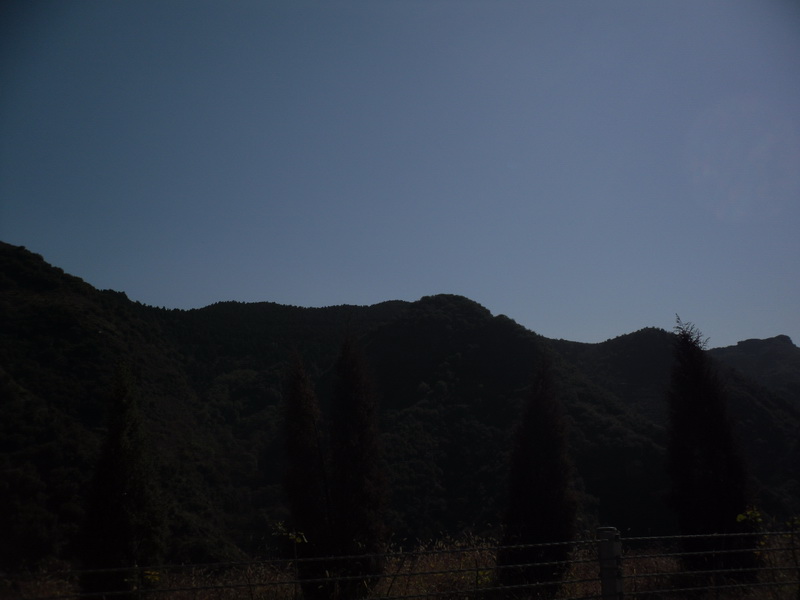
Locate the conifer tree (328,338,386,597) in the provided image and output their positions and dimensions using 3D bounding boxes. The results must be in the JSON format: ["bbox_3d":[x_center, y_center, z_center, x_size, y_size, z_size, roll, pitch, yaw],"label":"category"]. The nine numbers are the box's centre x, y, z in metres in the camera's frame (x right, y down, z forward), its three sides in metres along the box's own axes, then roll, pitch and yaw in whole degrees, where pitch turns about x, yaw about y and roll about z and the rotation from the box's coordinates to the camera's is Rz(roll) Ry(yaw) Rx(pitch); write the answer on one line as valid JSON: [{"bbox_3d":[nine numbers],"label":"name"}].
[{"bbox_3d":[-0.459,1.852,11.500,0.680,2.880,0.680,0,-9,-2],"label":"conifer tree"}]

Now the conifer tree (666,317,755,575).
[{"bbox_3d":[3.881,1.844,13.000,1.020,3.270,1.020,-3,-9,16],"label":"conifer tree"}]

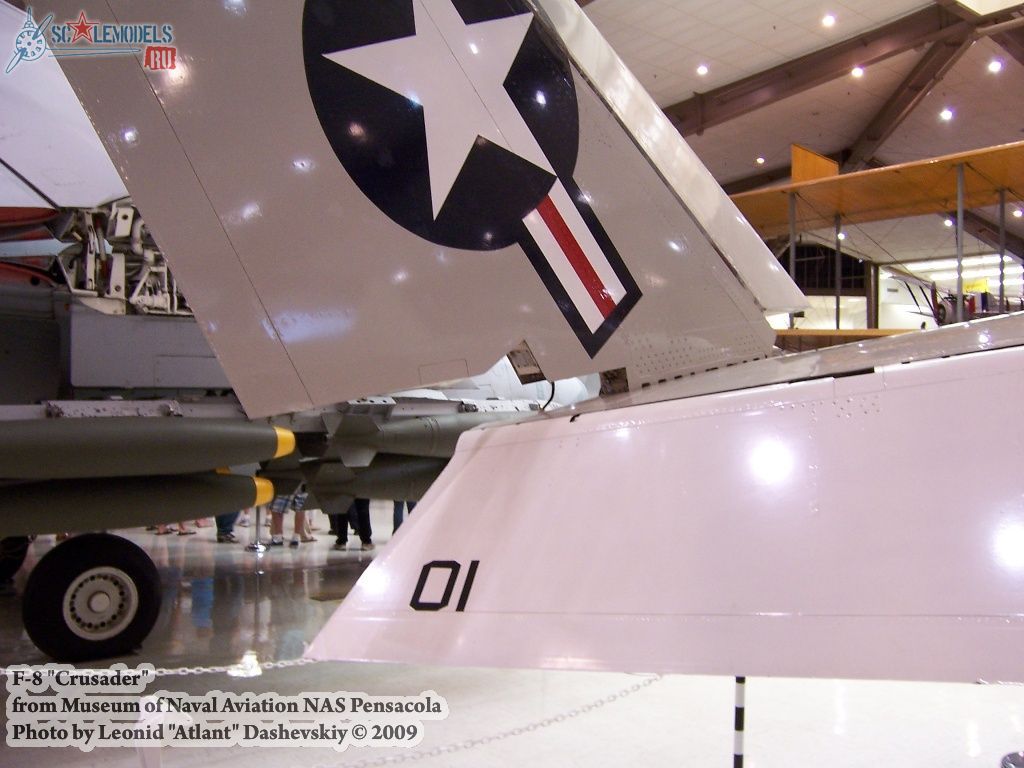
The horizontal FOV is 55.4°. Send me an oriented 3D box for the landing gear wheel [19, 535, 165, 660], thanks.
[{"bbox_3d":[-2.890,1.475,6.760,0.900,0.875,0.285,3,-3,-39],"label":"landing gear wheel"}]

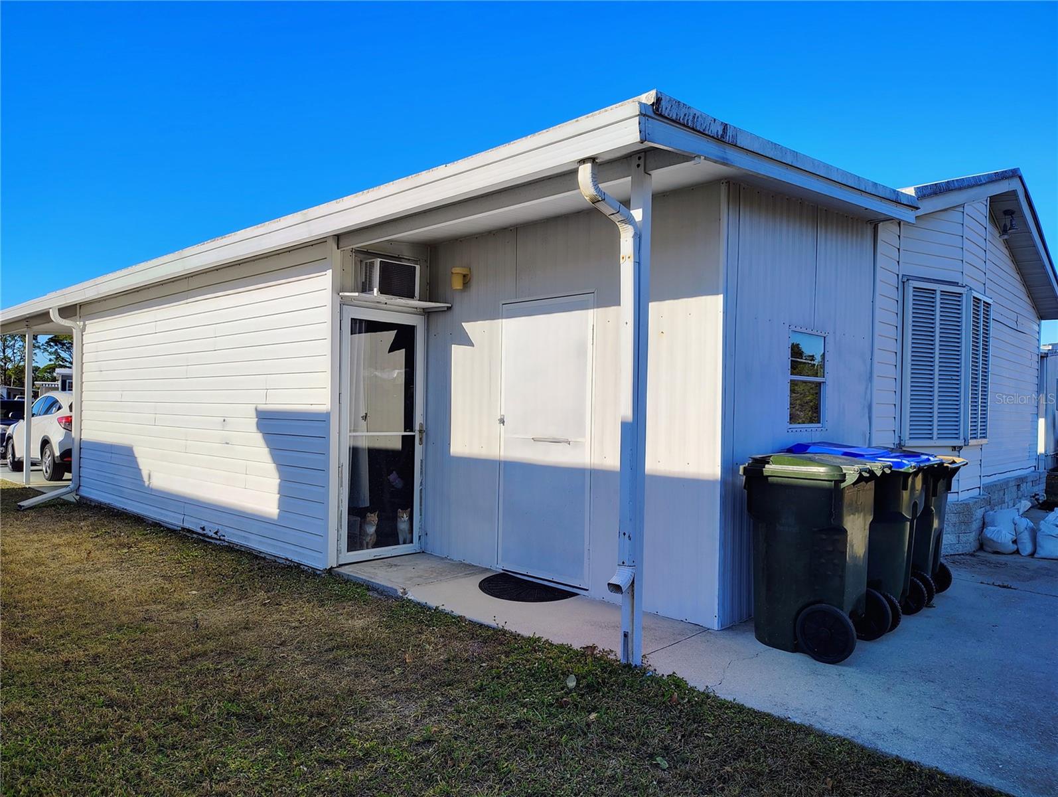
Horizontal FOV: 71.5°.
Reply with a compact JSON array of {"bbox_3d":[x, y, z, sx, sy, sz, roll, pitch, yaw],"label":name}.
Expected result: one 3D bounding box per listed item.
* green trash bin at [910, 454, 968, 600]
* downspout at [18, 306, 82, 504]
[{"bbox_3d":[2.679,0.880,5.336,0.865,1.087,0.681,0,-1,44],"label":"green trash bin"},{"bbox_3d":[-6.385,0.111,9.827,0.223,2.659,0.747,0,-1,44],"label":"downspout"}]

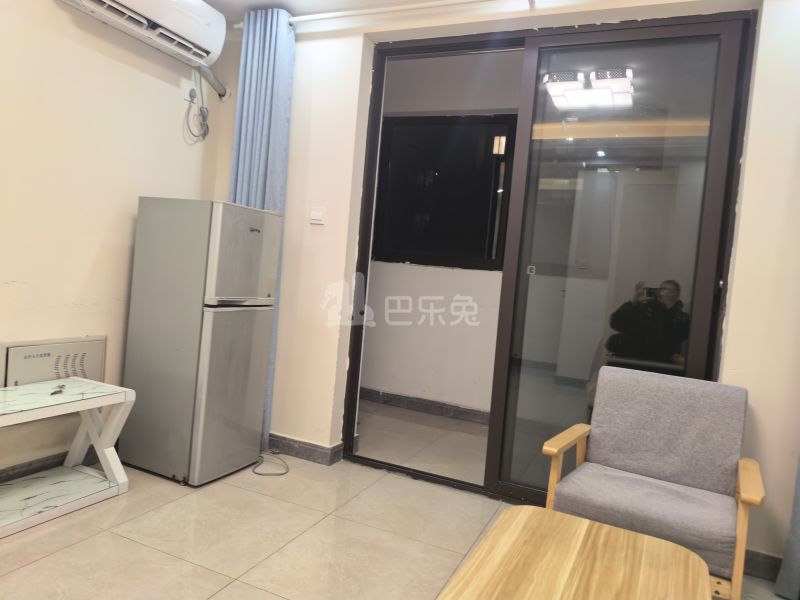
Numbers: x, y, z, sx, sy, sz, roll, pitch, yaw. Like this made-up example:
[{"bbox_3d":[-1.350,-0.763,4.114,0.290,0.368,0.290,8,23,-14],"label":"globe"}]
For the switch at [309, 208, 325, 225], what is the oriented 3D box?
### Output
[{"bbox_3d":[-0.437,-0.446,2.948,0.088,0.086,0.012,6,3,23],"label":"switch"}]

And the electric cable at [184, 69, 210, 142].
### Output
[{"bbox_3d":[-1.145,-1.091,3.147,0.055,0.400,0.145,6,3,23],"label":"electric cable"}]

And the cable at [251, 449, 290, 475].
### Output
[{"bbox_3d":[-0.657,0.837,2.888,0.200,0.035,0.335,5,3,-1],"label":"cable"}]

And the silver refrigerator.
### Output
[{"bbox_3d":[-0.995,0.178,2.809,0.497,1.293,0.471,6,3,23],"label":"silver refrigerator"}]

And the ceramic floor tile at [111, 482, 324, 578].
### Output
[{"bbox_3d":[-0.693,0.889,2.213,0.600,0.010,0.600,6,3,23],"label":"ceramic floor tile"}]

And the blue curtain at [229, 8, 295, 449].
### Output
[{"bbox_3d":[-0.801,-0.362,3.008,0.310,2.355,0.135,6,3,23],"label":"blue curtain"}]

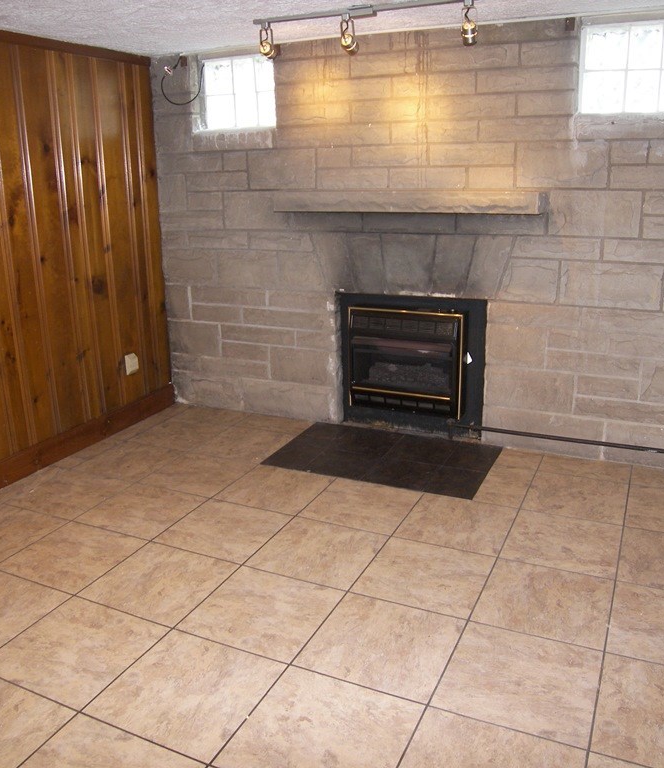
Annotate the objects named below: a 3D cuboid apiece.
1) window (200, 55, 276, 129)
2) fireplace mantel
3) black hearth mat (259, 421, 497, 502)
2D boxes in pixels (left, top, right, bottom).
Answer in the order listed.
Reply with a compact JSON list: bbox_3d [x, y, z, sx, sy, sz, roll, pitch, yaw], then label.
[{"bbox_3d":[-0.549,-1.701,4.142,0.519,0.400,0.091,7,18,24],"label":"window"},{"bbox_3d":[0.379,-0.957,3.707,1.433,0.114,0.223,7,18,24],"label":"fireplace mantel"},{"bbox_3d":[0.292,0.385,3.864,1.135,0.011,0.719,7,18,24],"label":"black hearth mat"}]

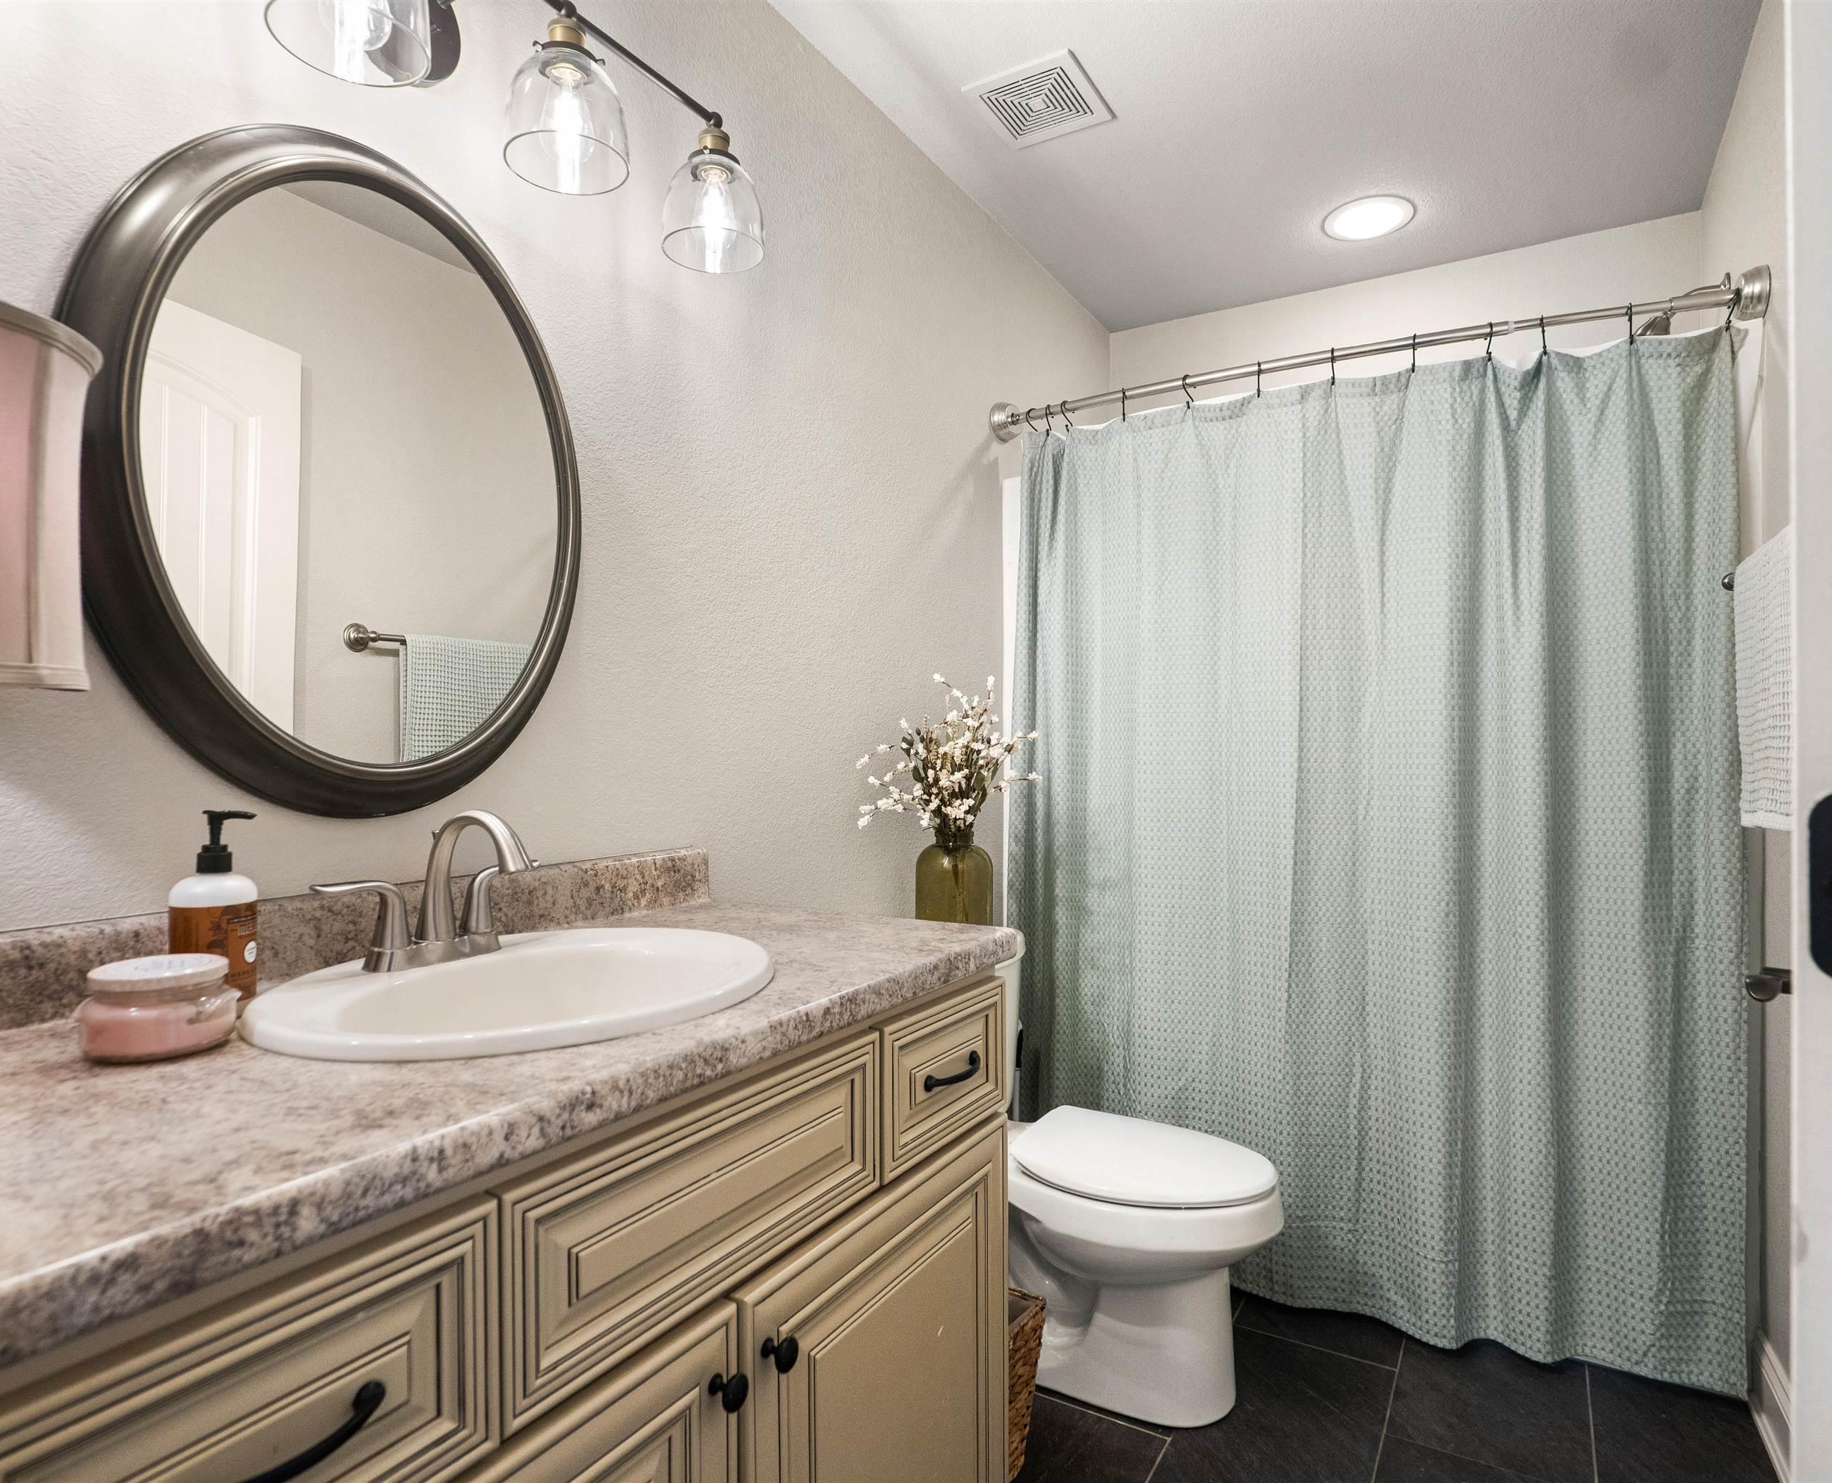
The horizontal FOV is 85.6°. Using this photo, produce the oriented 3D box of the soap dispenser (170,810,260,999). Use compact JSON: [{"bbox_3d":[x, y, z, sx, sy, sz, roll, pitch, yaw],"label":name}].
[{"bbox_3d":[-0.709,0.168,1.015,0.080,0.197,0.070,0,0,-20],"label":"soap dispenser"}]

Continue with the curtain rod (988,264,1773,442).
[{"bbox_3d":[0.893,-0.828,2.215,1.570,0.095,0.110,0,0,30],"label":"curtain rod"}]

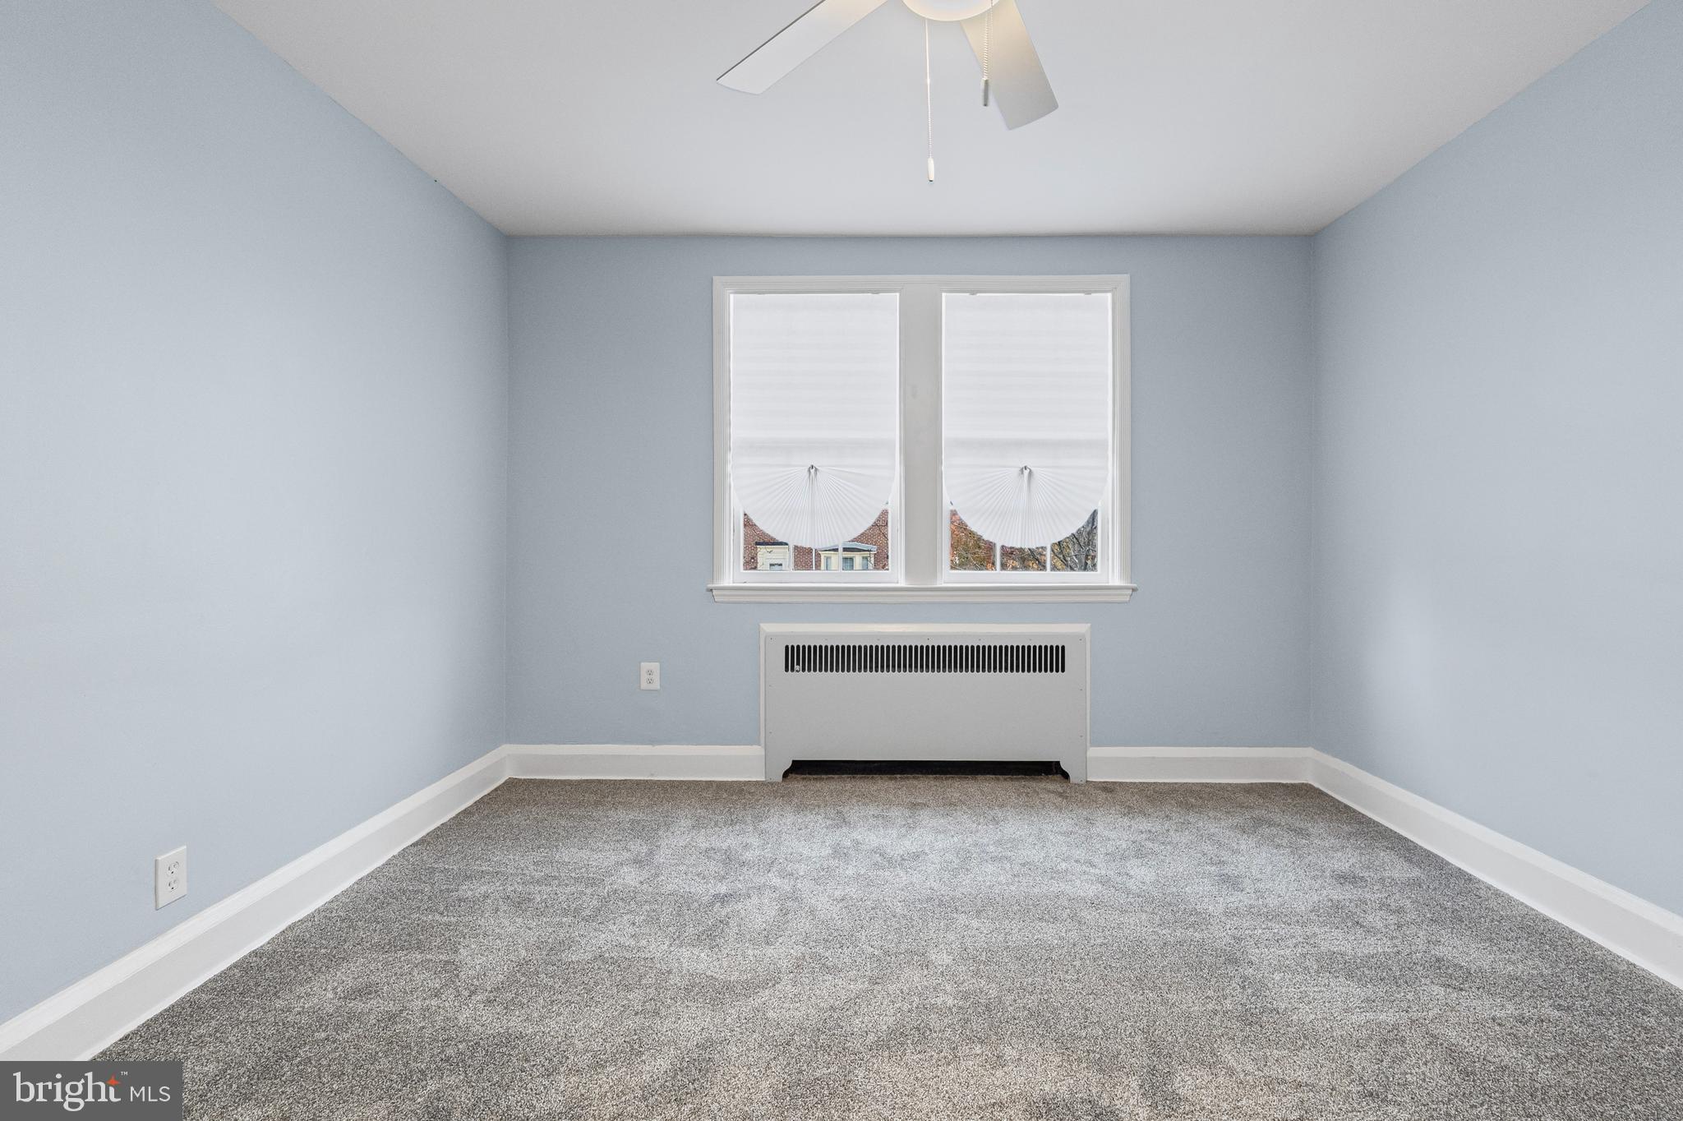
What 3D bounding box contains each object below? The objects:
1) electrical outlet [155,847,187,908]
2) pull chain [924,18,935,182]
[{"bbox_3d":[-1.605,0.760,1.790,0.009,0.121,0.079,0,1,2],"label":"electrical outlet"},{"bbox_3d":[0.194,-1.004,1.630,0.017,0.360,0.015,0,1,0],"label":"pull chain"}]

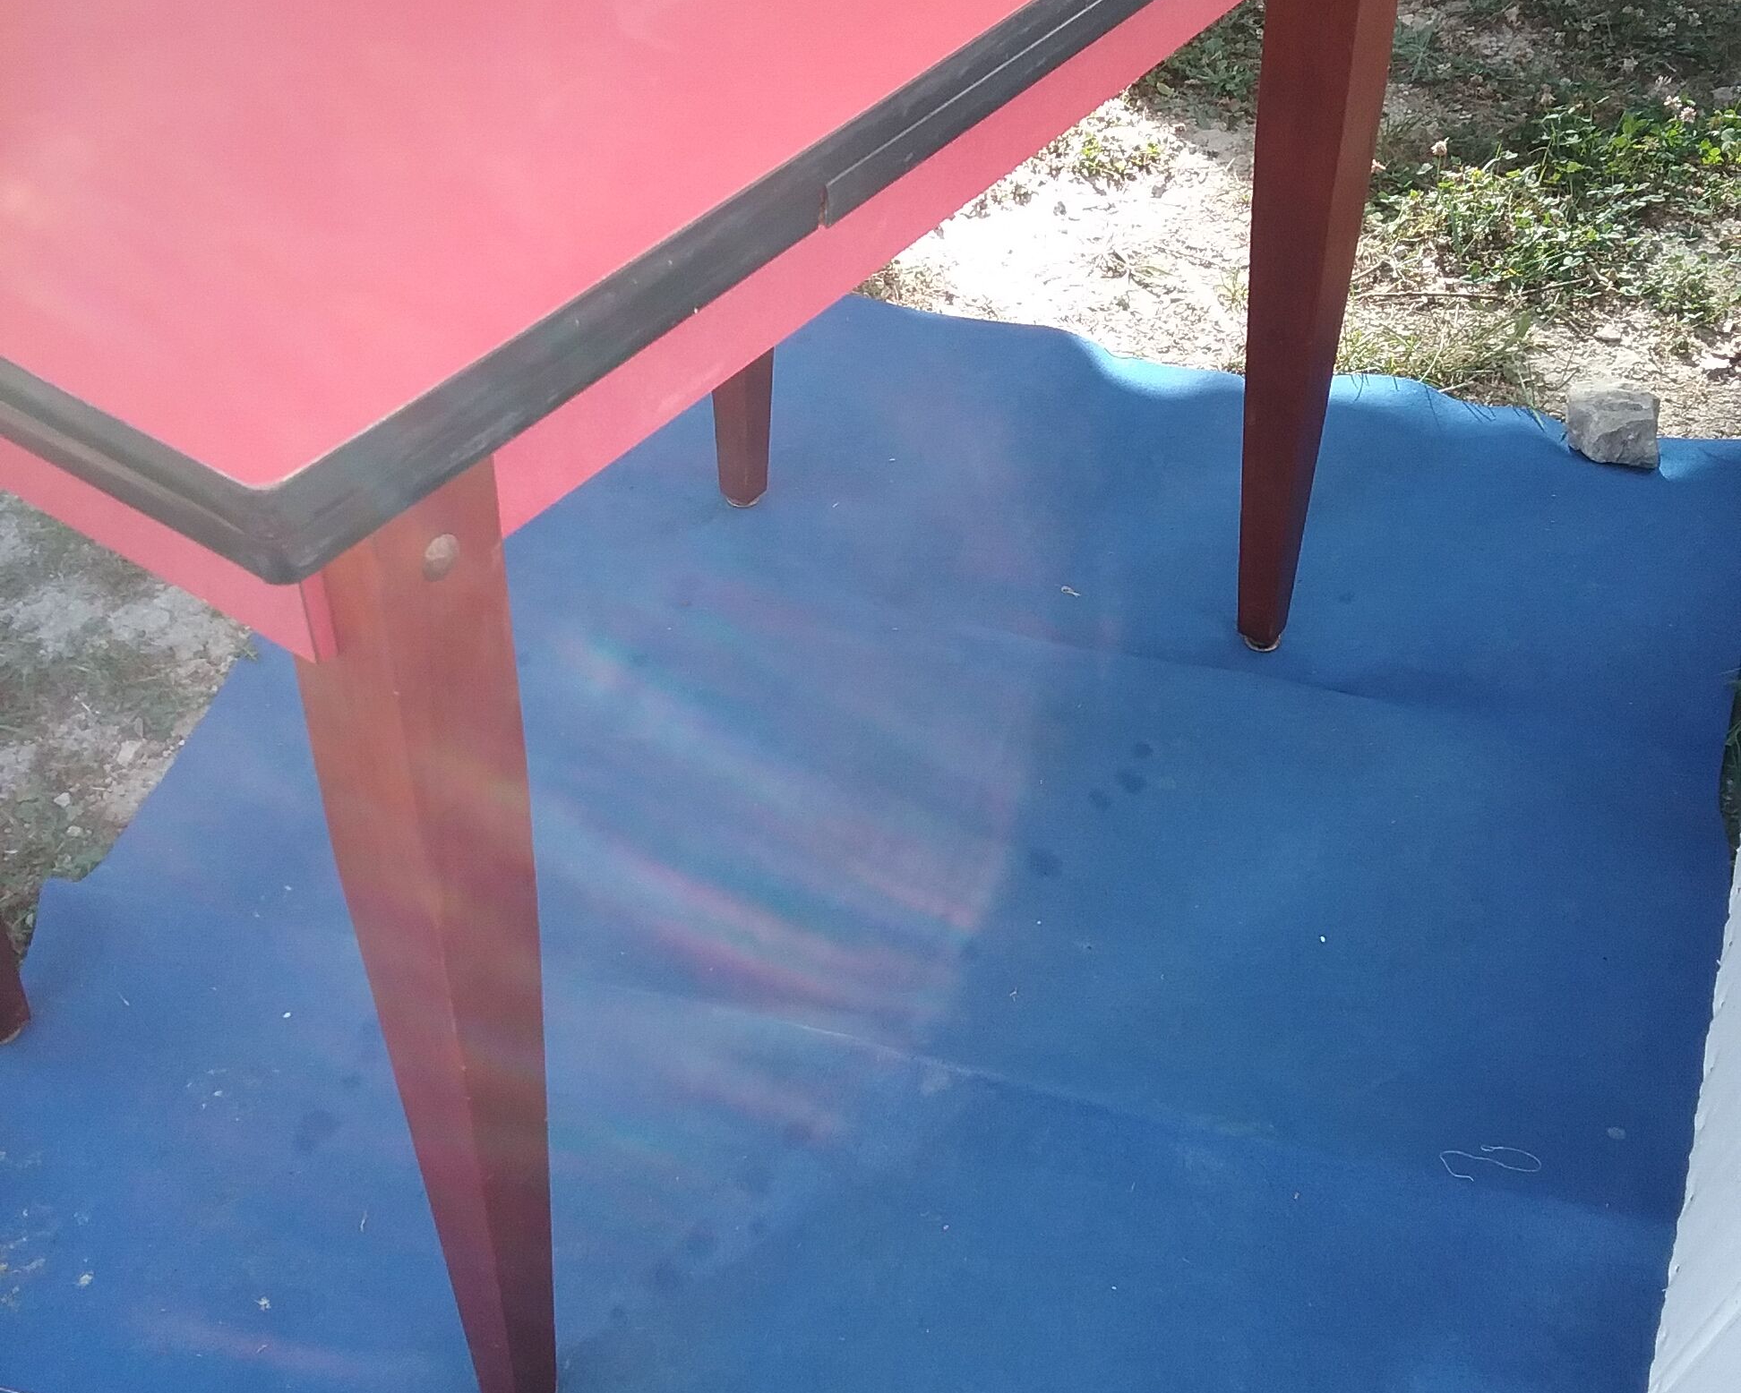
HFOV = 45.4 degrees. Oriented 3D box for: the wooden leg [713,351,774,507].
[{"bbox_3d":[-0.109,-0.468,1.671,0.070,0.724,0.070,25,46,26],"label":"wooden leg"}]

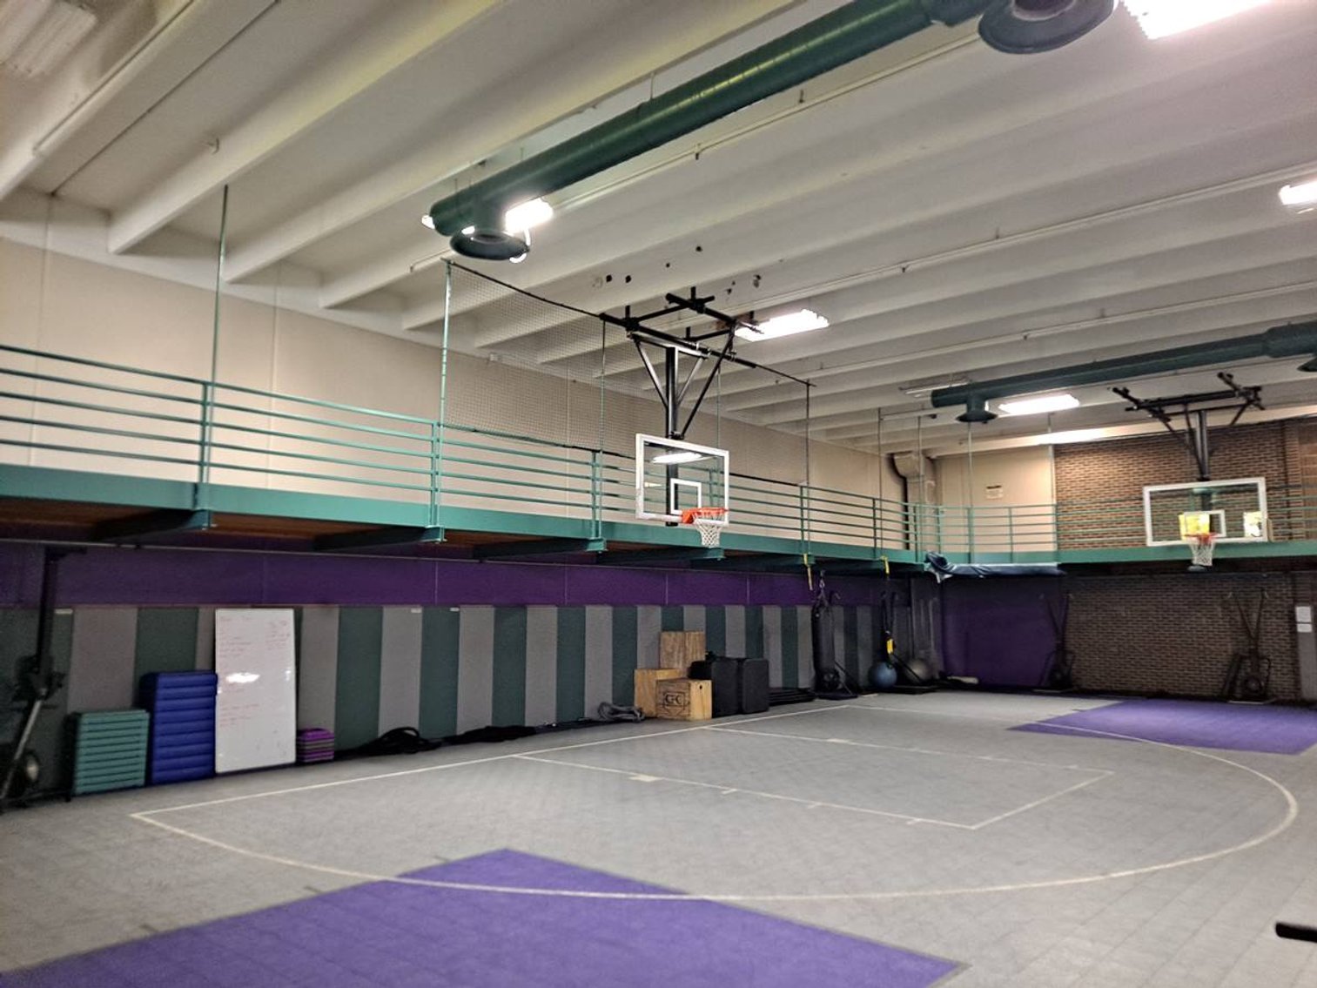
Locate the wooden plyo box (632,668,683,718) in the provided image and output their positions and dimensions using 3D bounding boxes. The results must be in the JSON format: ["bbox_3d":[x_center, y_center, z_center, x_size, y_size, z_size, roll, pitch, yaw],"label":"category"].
[{"bbox_3d":[0.035,3.333,15.944,0.610,0.760,0.510,6,-9,-42],"label":"wooden plyo box"}]

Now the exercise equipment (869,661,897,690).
[{"bbox_3d":[4.969,4.002,21.017,0.650,0.650,0.650,-6,-9,41],"label":"exercise equipment"}]

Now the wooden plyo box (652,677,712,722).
[{"bbox_3d":[0.414,3.367,15.573,0.760,0.610,0.510,-7,-10,44],"label":"wooden plyo box"}]

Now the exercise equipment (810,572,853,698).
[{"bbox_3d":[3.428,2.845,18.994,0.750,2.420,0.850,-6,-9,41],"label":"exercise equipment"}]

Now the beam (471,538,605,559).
[{"bbox_3d":[-1.637,0.722,12.725,2.500,0.200,0.130,-6,-9,41],"label":"beam"}]

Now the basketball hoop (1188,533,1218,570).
[{"bbox_3d":[9.356,0.966,16.345,0.488,0.537,0.567,-6,-9,41],"label":"basketball hoop"}]

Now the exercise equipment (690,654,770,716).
[{"bbox_3d":[1.203,3.300,16.364,0.577,0.925,1.622,-6,-9,41],"label":"exercise equipment"}]

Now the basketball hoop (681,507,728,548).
[{"bbox_3d":[0.593,0.431,12.195,0.630,0.500,0.480,-6,-9,41],"label":"basketball hoop"}]

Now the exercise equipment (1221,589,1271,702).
[{"bbox_3d":[11.410,2.934,18.490,0.880,2.150,0.900,-6,-9,41],"label":"exercise equipment"}]

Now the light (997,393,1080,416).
[{"bbox_3d":[6.946,-1.638,17.496,1.220,0.120,0.500,-6,-9,41],"label":"light"}]

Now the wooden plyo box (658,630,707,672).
[{"bbox_3d":[0.426,2.729,16.439,0.567,0.677,0.547,-6,-9,41],"label":"wooden plyo box"}]

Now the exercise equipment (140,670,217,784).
[{"bbox_3d":[-5.112,2.467,10.139,0.428,1.104,0.637,-6,-9,41],"label":"exercise equipment"}]

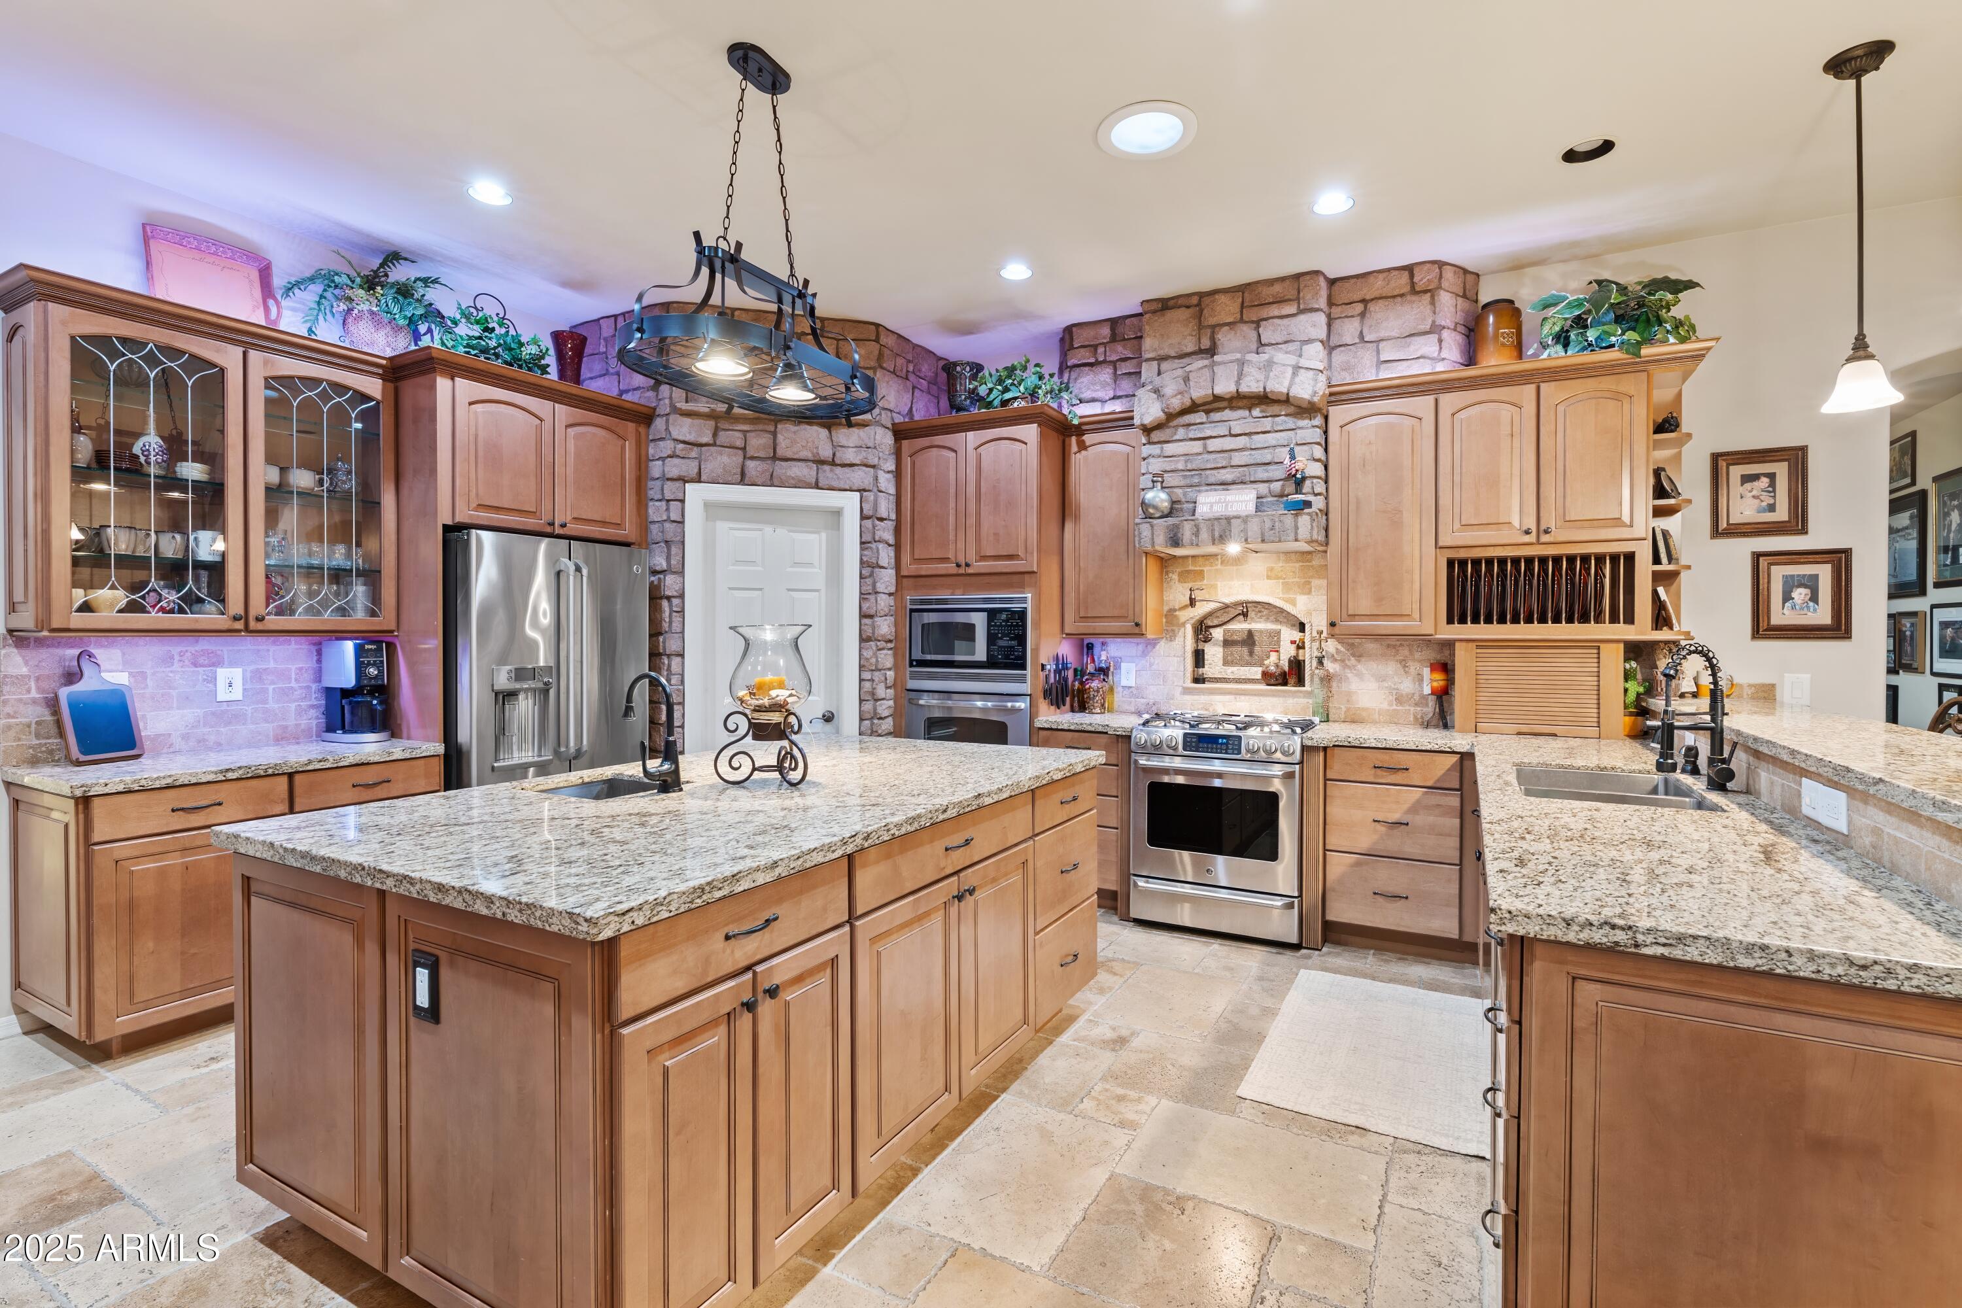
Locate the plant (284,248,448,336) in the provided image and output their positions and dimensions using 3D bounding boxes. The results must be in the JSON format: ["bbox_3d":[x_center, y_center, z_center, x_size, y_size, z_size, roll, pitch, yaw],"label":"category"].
[{"bbox_3d":[-2.596,-1.519,3.900,0.380,0.330,0.580,0,1,28],"label":"plant"}]

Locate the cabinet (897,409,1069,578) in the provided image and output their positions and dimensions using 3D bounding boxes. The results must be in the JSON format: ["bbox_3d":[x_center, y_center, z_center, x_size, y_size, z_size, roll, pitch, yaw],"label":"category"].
[{"bbox_3d":[0.043,-0.830,5.146,0.870,0.840,0.630,1,1,28],"label":"cabinet"}]

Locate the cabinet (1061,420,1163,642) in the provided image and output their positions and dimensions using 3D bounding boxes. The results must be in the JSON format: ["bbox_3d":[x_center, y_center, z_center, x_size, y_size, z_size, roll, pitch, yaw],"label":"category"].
[{"bbox_3d":[0.707,-0.665,4.955,0.470,1.140,0.355,1,1,28],"label":"cabinet"}]

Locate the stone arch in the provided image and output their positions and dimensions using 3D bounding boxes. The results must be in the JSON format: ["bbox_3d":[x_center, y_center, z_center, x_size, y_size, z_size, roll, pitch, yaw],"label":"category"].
[{"bbox_3d":[1.192,-1.249,4.420,0.890,0.315,0.140,1,1,28],"label":"stone arch"}]

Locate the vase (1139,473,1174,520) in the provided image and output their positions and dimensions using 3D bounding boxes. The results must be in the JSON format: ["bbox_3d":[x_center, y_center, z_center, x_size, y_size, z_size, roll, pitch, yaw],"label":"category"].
[{"bbox_3d":[0.874,-0.775,4.580,0.150,0.225,0.150,1,1,28],"label":"vase"}]

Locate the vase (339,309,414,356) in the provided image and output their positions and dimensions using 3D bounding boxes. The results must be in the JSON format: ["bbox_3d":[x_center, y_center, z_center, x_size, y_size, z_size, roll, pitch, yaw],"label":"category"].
[{"bbox_3d":[-2.595,-1.330,3.988,0.250,0.270,0.250,0,1,28],"label":"vase"}]

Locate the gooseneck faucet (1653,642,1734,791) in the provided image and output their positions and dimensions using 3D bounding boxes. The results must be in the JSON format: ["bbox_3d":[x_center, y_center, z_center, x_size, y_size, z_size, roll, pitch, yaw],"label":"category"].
[{"bbox_3d":[2.020,0.173,2.616,0.185,0.410,0.100,0,1,6],"label":"gooseneck faucet"}]

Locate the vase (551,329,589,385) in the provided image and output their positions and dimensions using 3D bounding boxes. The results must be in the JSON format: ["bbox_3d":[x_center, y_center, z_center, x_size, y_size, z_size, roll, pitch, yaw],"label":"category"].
[{"bbox_3d":[-1.833,-1.249,4.132,0.168,0.370,0.168,1,1,29],"label":"vase"}]

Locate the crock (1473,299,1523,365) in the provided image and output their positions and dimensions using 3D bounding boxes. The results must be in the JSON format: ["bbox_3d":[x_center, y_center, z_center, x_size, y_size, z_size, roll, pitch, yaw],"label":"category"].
[{"bbox_3d":[2.317,-1.403,4.150,0.185,0.345,0.185,0,1,28],"label":"crock"}]

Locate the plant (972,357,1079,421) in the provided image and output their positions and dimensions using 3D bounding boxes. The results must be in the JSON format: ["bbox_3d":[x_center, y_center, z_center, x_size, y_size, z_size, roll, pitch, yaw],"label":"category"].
[{"bbox_3d":[0.227,-1.339,4.772,0.530,0.380,0.380,1,1,29],"label":"plant"}]

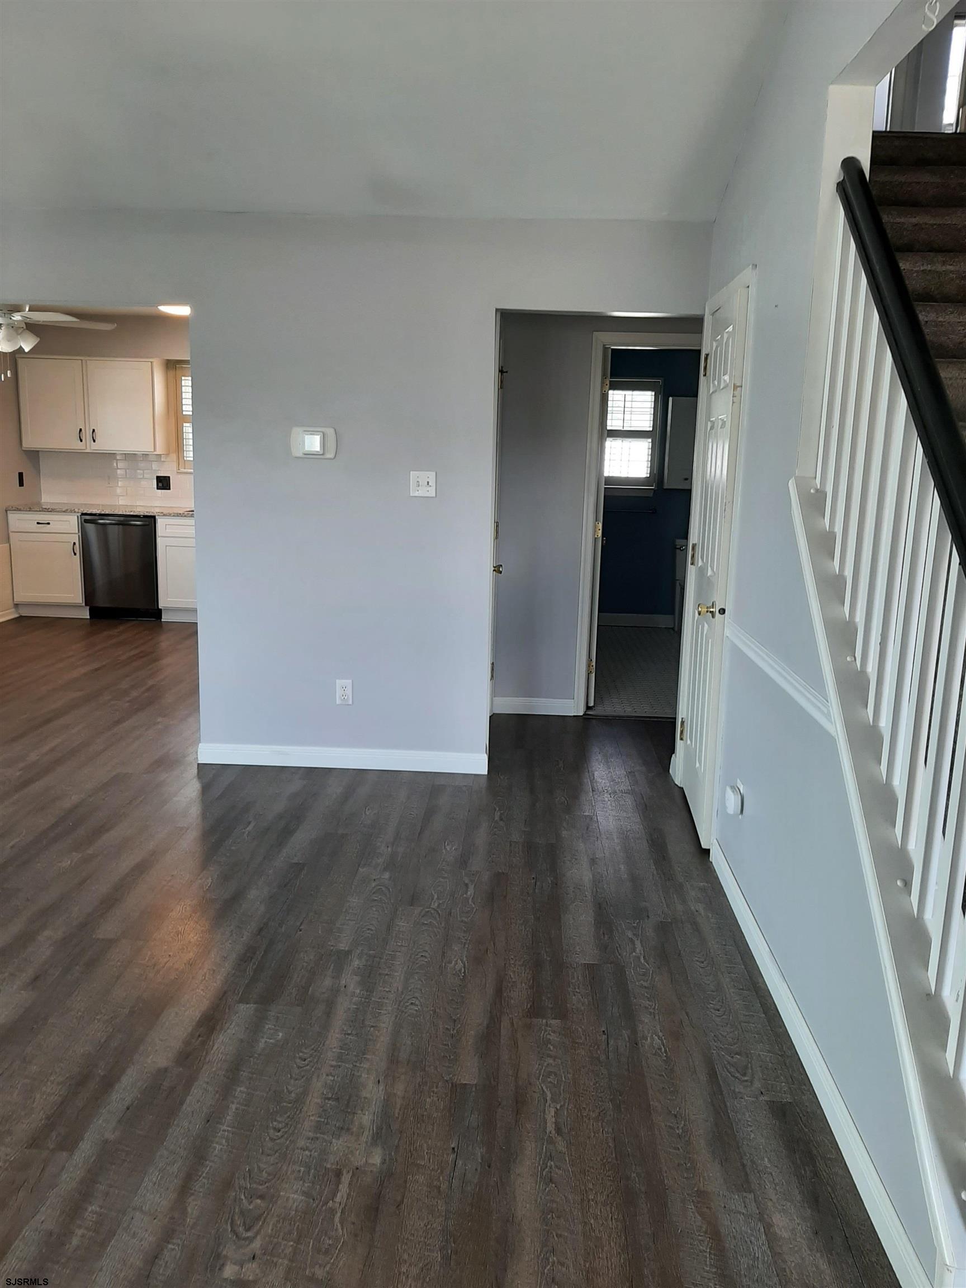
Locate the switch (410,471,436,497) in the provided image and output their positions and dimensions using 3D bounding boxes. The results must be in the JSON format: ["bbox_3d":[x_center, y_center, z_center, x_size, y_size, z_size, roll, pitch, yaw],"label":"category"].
[{"bbox_3d":[-0.262,-0.707,4.287,0.114,0.112,0.013,2,11,2],"label":"switch"}]

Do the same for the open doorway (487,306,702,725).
[{"bbox_3d":[0.484,-0.401,4.374,0.880,2.063,0.120,2,11,2],"label":"open doorway"}]

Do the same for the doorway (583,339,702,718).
[{"bbox_3d":[0.971,-0.595,5.450,0.710,2.063,0.120,2,11,2],"label":"doorway"}]

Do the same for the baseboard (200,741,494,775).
[{"bbox_3d":[-0.660,0.538,4.543,1.366,0.093,0.018,2,11,2],"label":"baseboard"}]

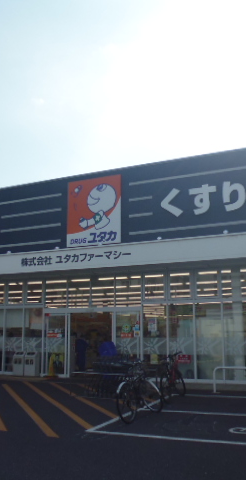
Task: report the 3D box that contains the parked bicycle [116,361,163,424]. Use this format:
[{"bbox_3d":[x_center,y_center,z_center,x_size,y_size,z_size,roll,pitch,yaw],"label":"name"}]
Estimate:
[{"bbox_3d":[0.324,2.734,8.141,0.560,1.020,1.800,-6,-13,27],"label":"parked bicycle"}]

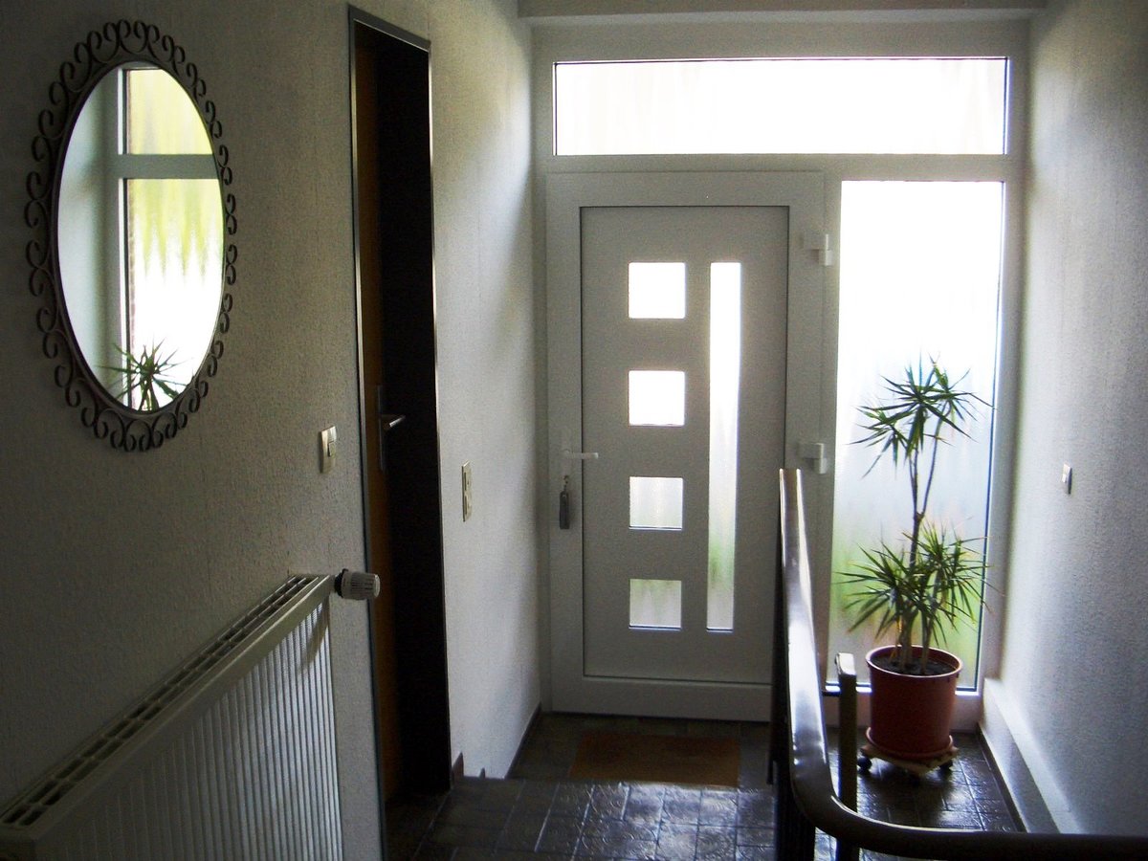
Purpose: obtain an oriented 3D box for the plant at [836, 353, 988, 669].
[{"bbox_3d":[1.176,0.298,3.967,0.520,1.120,0.500,1,11,9],"label":"plant"}]

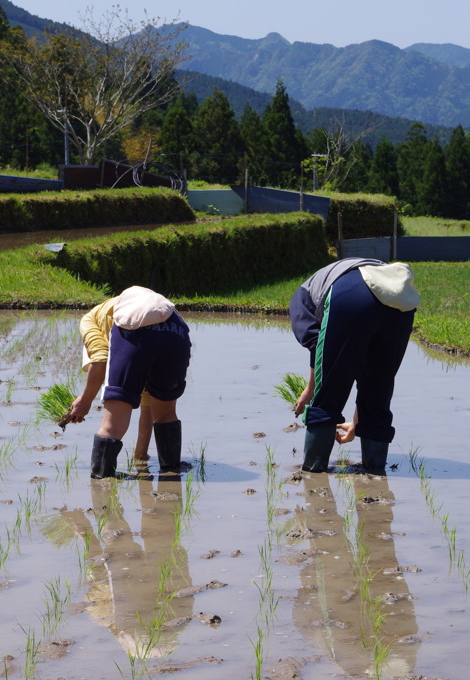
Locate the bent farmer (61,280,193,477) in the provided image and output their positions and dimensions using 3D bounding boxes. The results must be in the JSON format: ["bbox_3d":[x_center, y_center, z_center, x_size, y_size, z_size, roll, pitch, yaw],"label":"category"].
[{"bbox_3d":[-0.455,0.175,9.870,0.520,0.811,0.800,-2,5,-22],"label":"bent farmer"}]

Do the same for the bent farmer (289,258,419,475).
[{"bbox_3d":[0.508,0.116,9.896,0.540,0.926,0.850,-2,5,-20],"label":"bent farmer"}]

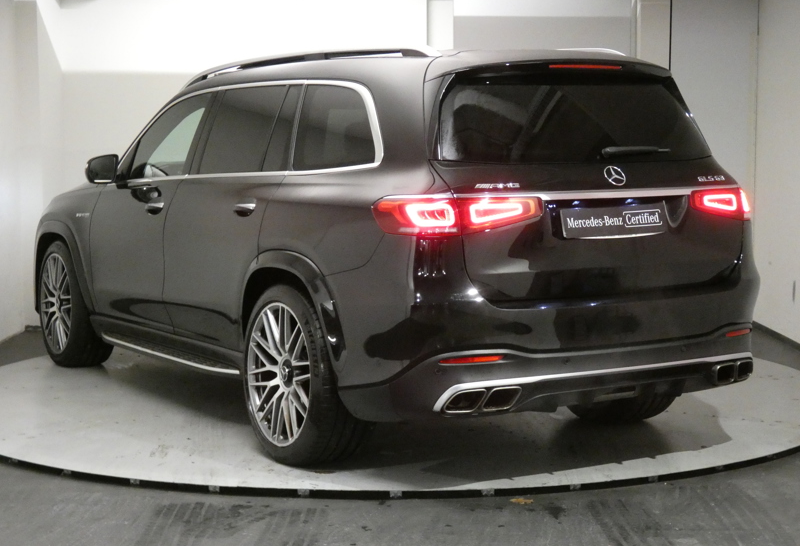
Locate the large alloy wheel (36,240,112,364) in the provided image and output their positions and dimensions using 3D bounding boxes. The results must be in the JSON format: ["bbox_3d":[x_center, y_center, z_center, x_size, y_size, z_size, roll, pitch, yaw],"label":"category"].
[{"bbox_3d":[-2.007,0.181,8.789,0.290,0.810,0.810,-4,6,-30],"label":"large alloy wheel"}]

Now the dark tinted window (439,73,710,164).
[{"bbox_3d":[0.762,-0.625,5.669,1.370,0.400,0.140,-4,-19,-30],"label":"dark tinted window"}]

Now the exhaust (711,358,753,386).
[{"bbox_3d":[1.400,0.401,5.956,0.295,0.090,0.140,-4,6,-30],"label":"exhaust"}]

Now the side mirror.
[{"bbox_3d":[-1.658,-0.582,7.858,0.210,0.165,0.140,-4,6,-30],"label":"side mirror"}]

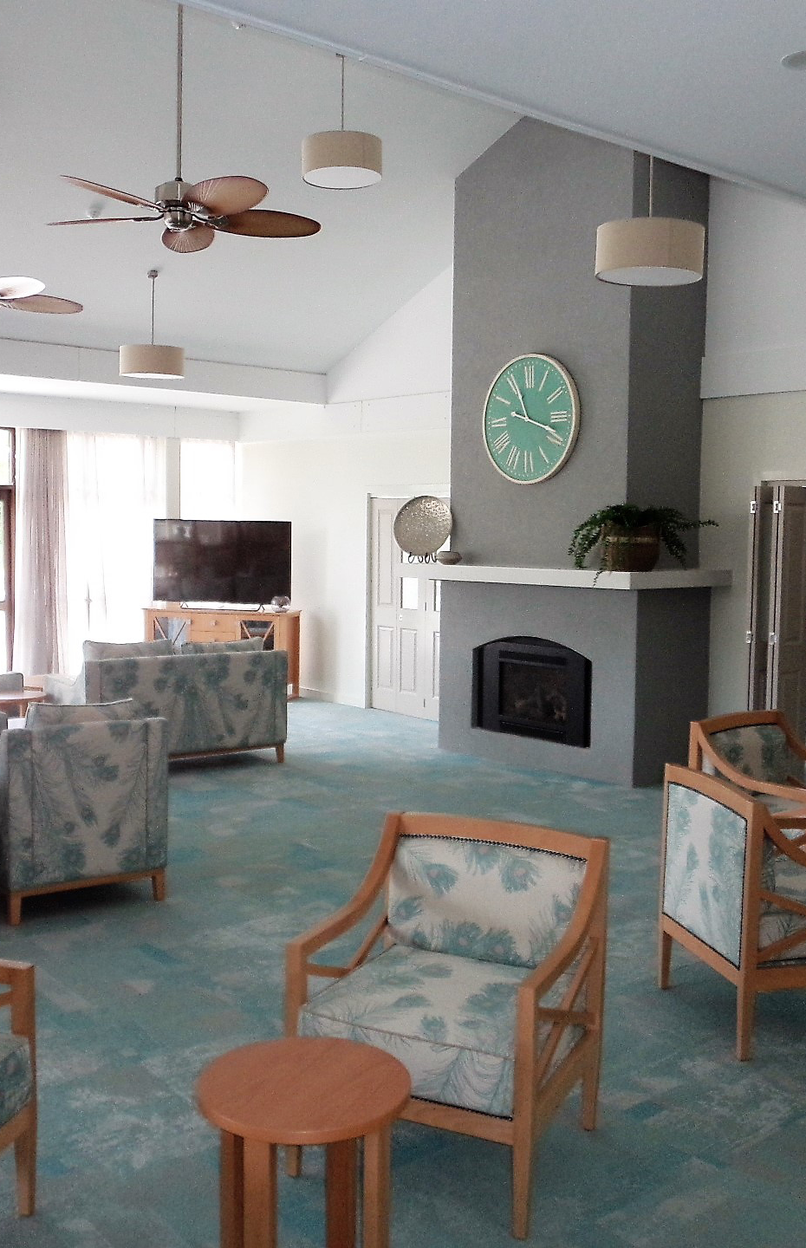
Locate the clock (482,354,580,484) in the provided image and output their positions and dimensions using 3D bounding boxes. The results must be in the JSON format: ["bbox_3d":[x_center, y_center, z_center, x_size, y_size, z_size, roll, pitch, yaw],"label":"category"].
[{"bbox_3d":[0.921,-1.476,8.994,0.060,0.921,0.914,-4,6,-42],"label":"clock"}]

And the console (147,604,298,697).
[{"bbox_3d":[-1.812,0.303,12.612,1.522,0.873,0.477,2,5,19],"label":"console"}]

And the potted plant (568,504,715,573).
[{"bbox_3d":[1.564,-0.570,8.238,0.679,0.462,0.794,-4,6,-42],"label":"potted plant"}]

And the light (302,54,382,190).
[{"bbox_3d":[-0.381,-3.177,7.826,0.501,0.768,0.501,1,5,0],"label":"light"}]

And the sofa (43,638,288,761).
[{"bbox_3d":[-1.693,0.598,9.000,1.518,0.865,0.802,-3,6,-35],"label":"sofa"}]

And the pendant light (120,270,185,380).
[{"bbox_3d":[-1.919,-2.331,9.645,0.501,0.771,0.501,1,5,0],"label":"pendant light"}]

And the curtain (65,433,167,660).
[{"bbox_3d":[-2.842,-0.595,12.497,1.088,2.544,0.100,-3,6,-40],"label":"curtain"}]

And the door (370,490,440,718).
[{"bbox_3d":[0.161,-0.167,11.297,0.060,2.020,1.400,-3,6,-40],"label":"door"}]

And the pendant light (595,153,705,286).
[{"bbox_3d":[1.188,-2.019,5.974,0.500,0.708,0.500,1,4,0],"label":"pendant light"}]

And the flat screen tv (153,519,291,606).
[{"bbox_3d":[-1.777,-0.599,12.235,1.471,0.842,0.100,2,5,16],"label":"flat screen tv"}]

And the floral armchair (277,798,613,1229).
[{"bbox_3d":[0.136,1.026,3.406,0.665,0.835,0.660,3,5,25],"label":"floral armchair"}]

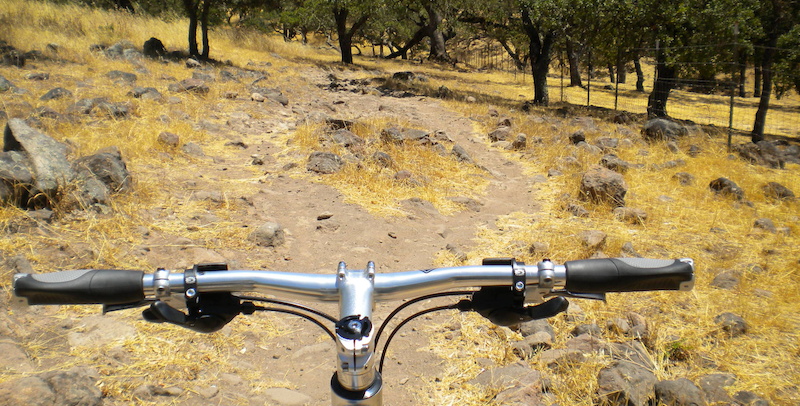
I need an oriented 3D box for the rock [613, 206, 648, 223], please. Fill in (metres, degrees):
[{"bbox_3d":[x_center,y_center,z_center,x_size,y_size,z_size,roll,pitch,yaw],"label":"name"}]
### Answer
[{"bbox_3d":[1.713,0.090,6.013,0.268,0.145,0.201,3,10,16],"label":"rock"}]

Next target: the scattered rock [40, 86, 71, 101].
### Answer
[{"bbox_3d":[-5.308,-1.692,12.500,0.500,0.210,0.380,0,10,0],"label":"scattered rock"}]

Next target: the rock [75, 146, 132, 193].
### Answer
[{"bbox_3d":[-2.170,-0.244,5.900,0.410,0.320,0.380,0,10,0],"label":"rock"}]

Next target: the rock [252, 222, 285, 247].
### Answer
[{"bbox_3d":[-0.866,0.214,5.330,0.224,0.179,0.202,-2,10,-9],"label":"rock"}]

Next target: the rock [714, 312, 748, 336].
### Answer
[{"bbox_3d":[1.434,0.521,3.500,0.147,0.080,0.115,-1,12,0],"label":"rock"}]

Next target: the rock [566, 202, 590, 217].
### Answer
[{"bbox_3d":[1.247,0.045,5.650,0.170,0.090,0.130,-1,12,0],"label":"rock"}]

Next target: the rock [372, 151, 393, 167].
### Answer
[{"bbox_3d":[-0.180,-0.446,8.300,0.200,0.130,0.170,0,10,-1],"label":"rock"}]

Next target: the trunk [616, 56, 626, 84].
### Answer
[{"bbox_3d":[8.215,-4.951,30.000,0.380,1.080,0.360,0,10,0],"label":"trunk"}]

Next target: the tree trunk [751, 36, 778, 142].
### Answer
[{"bbox_3d":[4.596,-1.444,10.200,0.340,1.360,0.250,0,10,0],"label":"tree trunk"}]

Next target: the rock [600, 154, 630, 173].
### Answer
[{"bbox_3d":[2.214,-0.395,8.282,0.312,0.219,0.265,3,10,15],"label":"rock"}]

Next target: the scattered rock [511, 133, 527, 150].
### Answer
[{"bbox_3d":[1.442,-0.738,9.783,0.175,0.210,0.167,1,10,8],"label":"scattered rock"}]

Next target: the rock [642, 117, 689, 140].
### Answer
[{"bbox_3d":[3.446,-0.967,10.500,0.600,0.260,0.430,-1,12,0],"label":"rock"}]

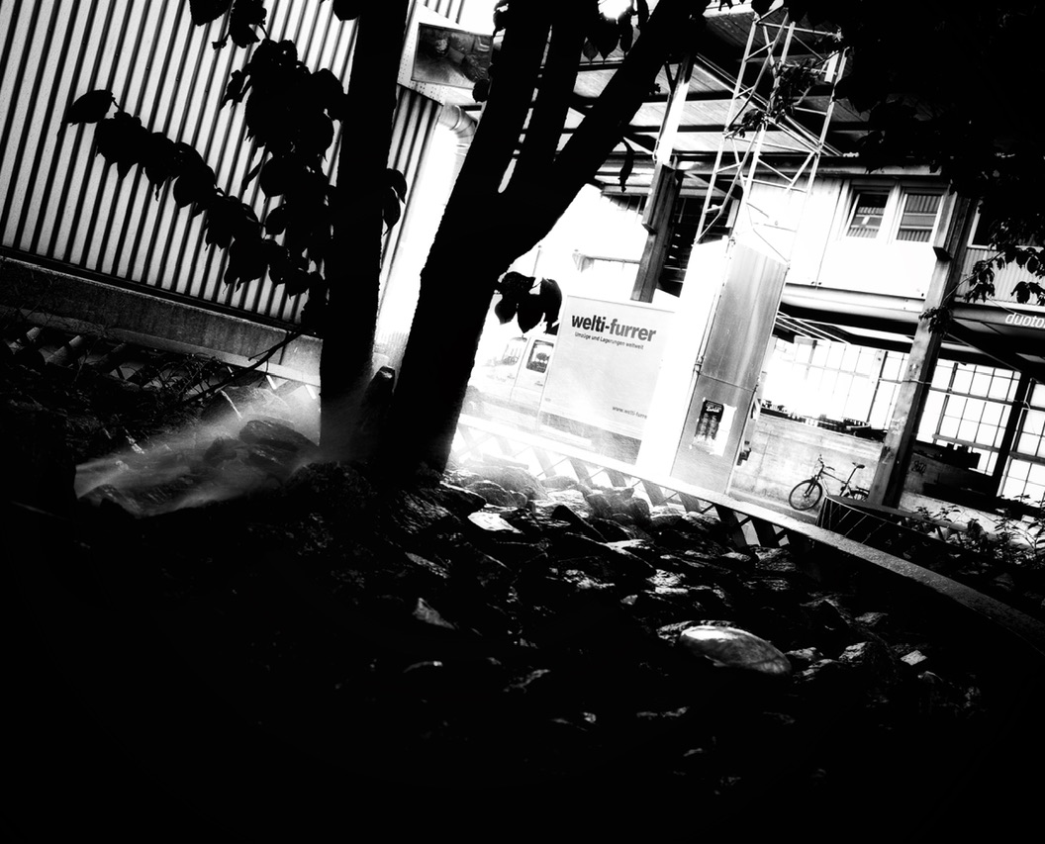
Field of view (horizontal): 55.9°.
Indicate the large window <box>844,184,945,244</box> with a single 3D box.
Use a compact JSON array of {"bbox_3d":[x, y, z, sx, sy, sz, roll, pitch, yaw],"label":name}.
[{"bbox_3d":[7.146,-4.019,18.946,0.150,1.130,1.850,13,3,-44],"label":"large window"}]

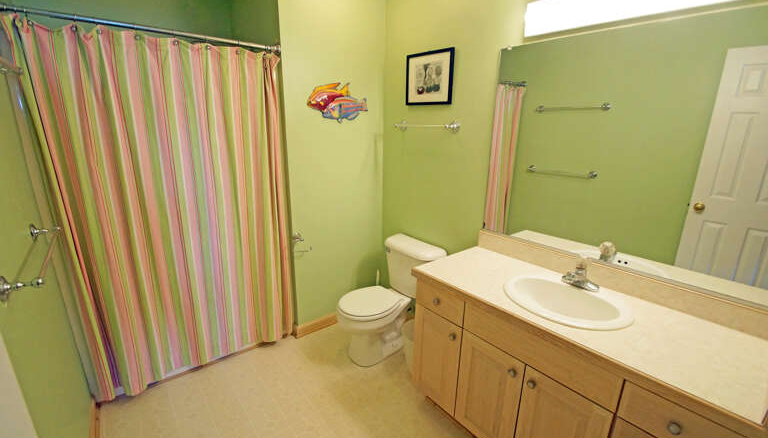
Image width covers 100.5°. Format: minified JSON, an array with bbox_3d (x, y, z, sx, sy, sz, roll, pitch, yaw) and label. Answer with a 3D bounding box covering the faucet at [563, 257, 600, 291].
[{"bbox_3d":[0.896,0.250,1.454,0.122,0.130,0.152,-13,21,-40],"label":"faucet"}]

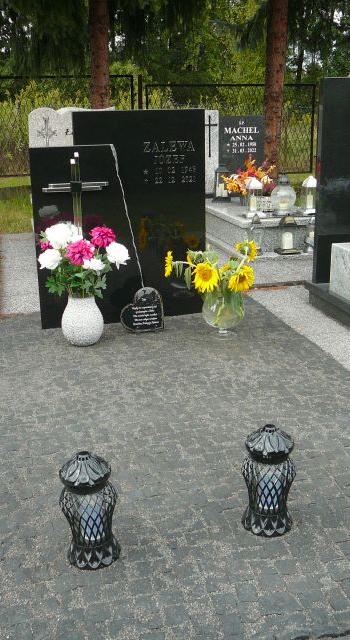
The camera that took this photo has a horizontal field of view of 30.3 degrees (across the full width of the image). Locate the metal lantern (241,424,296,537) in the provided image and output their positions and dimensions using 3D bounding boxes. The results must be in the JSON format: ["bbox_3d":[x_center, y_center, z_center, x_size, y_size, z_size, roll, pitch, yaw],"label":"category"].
[{"bbox_3d":[0.282,0.467,1.940,0.160,0.318,0.160,-1,16,0],"label":"metal lantern"}]

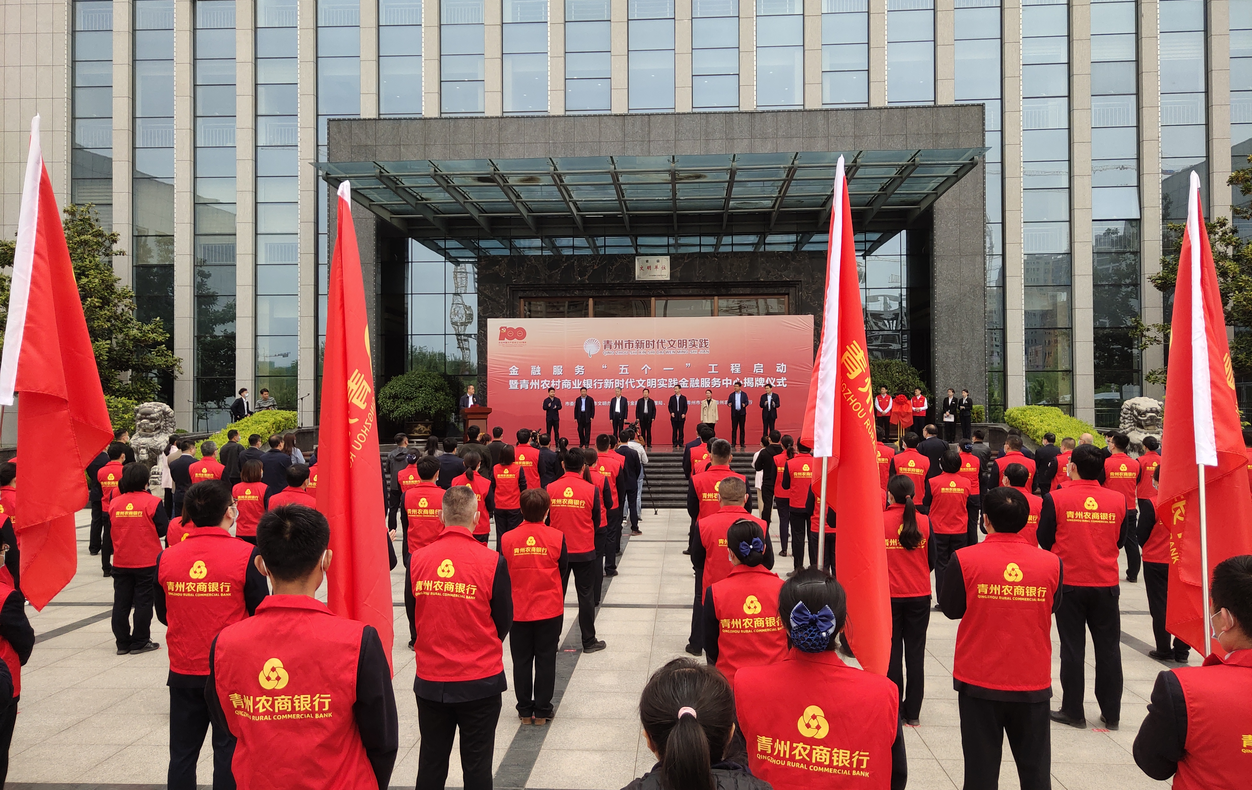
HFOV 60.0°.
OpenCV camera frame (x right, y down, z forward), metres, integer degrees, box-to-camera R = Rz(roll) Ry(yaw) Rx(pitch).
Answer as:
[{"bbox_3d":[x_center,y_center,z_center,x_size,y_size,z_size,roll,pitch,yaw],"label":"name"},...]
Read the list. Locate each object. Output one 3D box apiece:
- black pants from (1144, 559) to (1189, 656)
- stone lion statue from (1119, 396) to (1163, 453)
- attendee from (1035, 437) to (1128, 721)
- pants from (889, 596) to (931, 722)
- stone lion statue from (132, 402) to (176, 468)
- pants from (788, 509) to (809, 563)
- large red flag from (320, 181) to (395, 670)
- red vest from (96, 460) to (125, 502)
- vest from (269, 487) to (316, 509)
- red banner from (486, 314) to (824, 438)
[{"bbox_3d":[4.566,1.753,9.150,0.400,0.900,0.310,0,-1,-3],"label":"black pants"},{"bbox_3d":[10.366,0.914,21.800,0.950,1.750,1.150,0,-1,4],"label":"stone lion statue"},{"bbox_3d":[2.977,1.232,7.080,0.570,1.790,0.420,0,-1,-3],"label":"attendee"},{"bbox_3d":[1.899,1.729,7.380,0.330,0.900,0.250,0,-1,3],"label":"pants"},{"bbox_3d":[-9.713,1.000,22.400,0.850,1.700,1.100,0,-1,2],"label":"stone lion statue"},{"bbox_3d":[2.174,1.752,13.400,0.380,0.920,0.280,0,-1,0],"label":"pants"},{"bbox_3d":[-0.858,0.115,3.480,0.260,1.600,0.270,0,-1,2],"label":"large red flag"},{"bbox_3d":[-6.300,1.129,13.400,0.460,0.640,0.280,0,-1,9],"label":"red vest"},{"bbox_3d":[-2.823,1.105,9.250,0.460,0.660,0.290,0,-1,6],"label":"vest"},{"bbox_3d":[0.727,-0.410,32.000,9.670,3.750,0.100,0,-1,4],"label":"red banner"}]

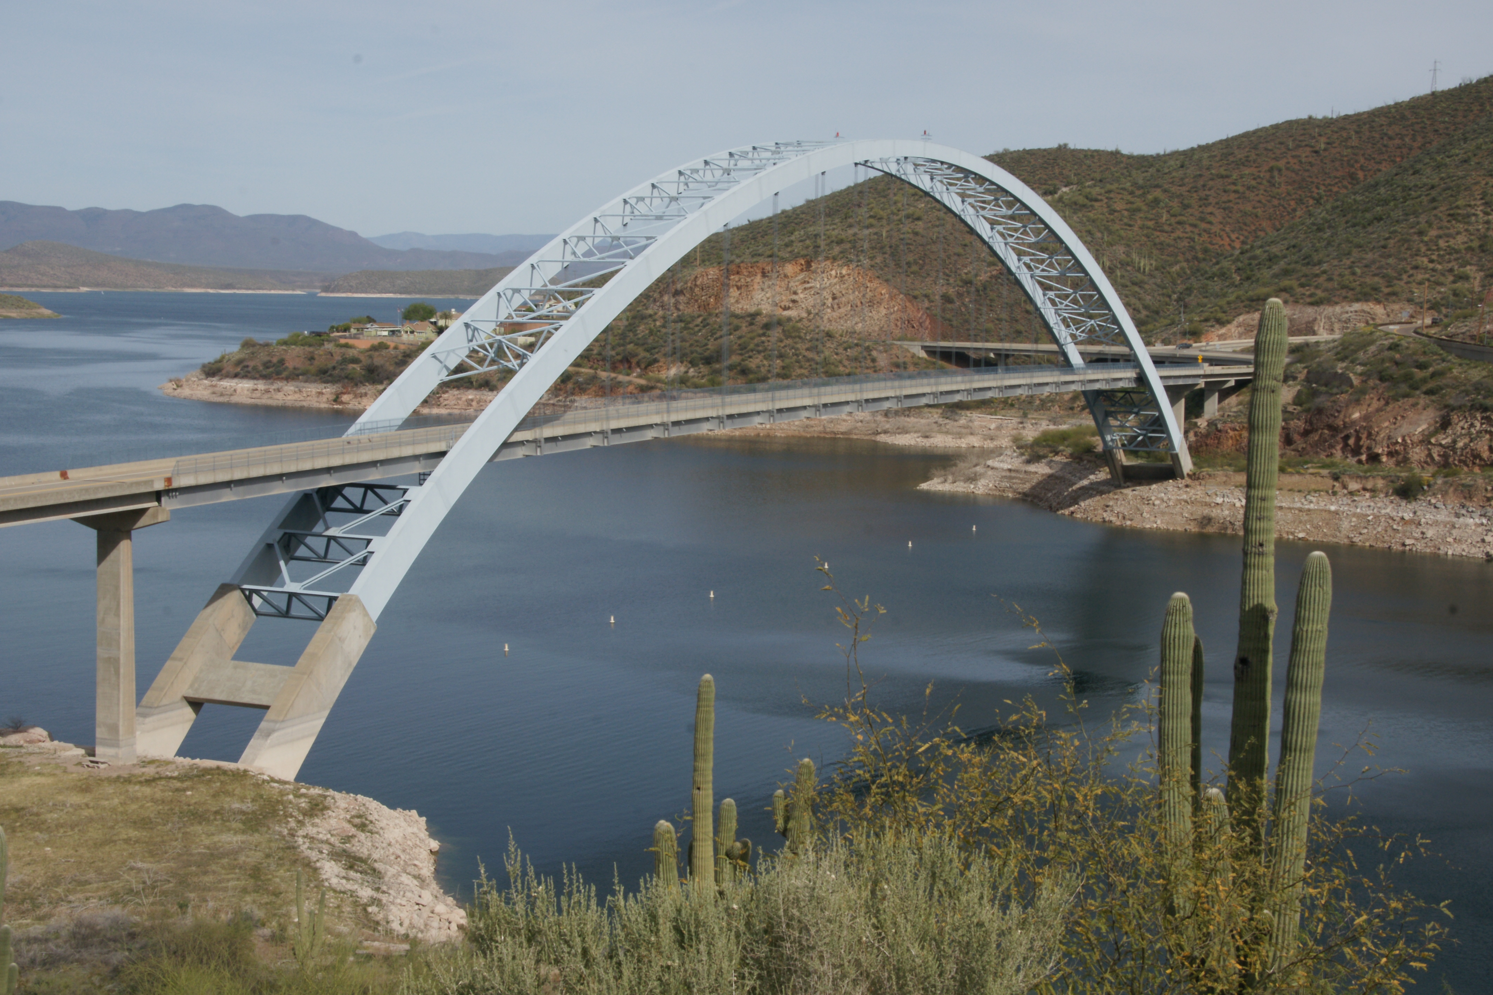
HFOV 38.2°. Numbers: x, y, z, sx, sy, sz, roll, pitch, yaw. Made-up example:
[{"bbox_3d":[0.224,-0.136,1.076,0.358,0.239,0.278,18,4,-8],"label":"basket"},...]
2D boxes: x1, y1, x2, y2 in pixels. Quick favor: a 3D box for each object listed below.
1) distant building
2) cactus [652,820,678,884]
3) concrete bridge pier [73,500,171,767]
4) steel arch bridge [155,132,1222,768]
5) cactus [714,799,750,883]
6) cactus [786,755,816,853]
[{"bbox_3d":[-160.223,-72.468,930.000,21.000,6.200,11.000,-2,6,-25],"label":"distant building"},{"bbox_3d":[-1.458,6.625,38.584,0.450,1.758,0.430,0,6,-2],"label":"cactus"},{"bbox_3d":[-58.191,12.568,199.196,11.623,24.034,2.118,4,6,27],"label":"concrete bridge pier"},{"bbox_3d":[20.177,-21.103,347.473,17.238,71.905,323.080,4,6,27],"label":"steel arch bridge"},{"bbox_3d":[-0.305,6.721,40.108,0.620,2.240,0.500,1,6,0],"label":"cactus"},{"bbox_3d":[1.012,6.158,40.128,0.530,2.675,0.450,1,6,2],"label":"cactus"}]

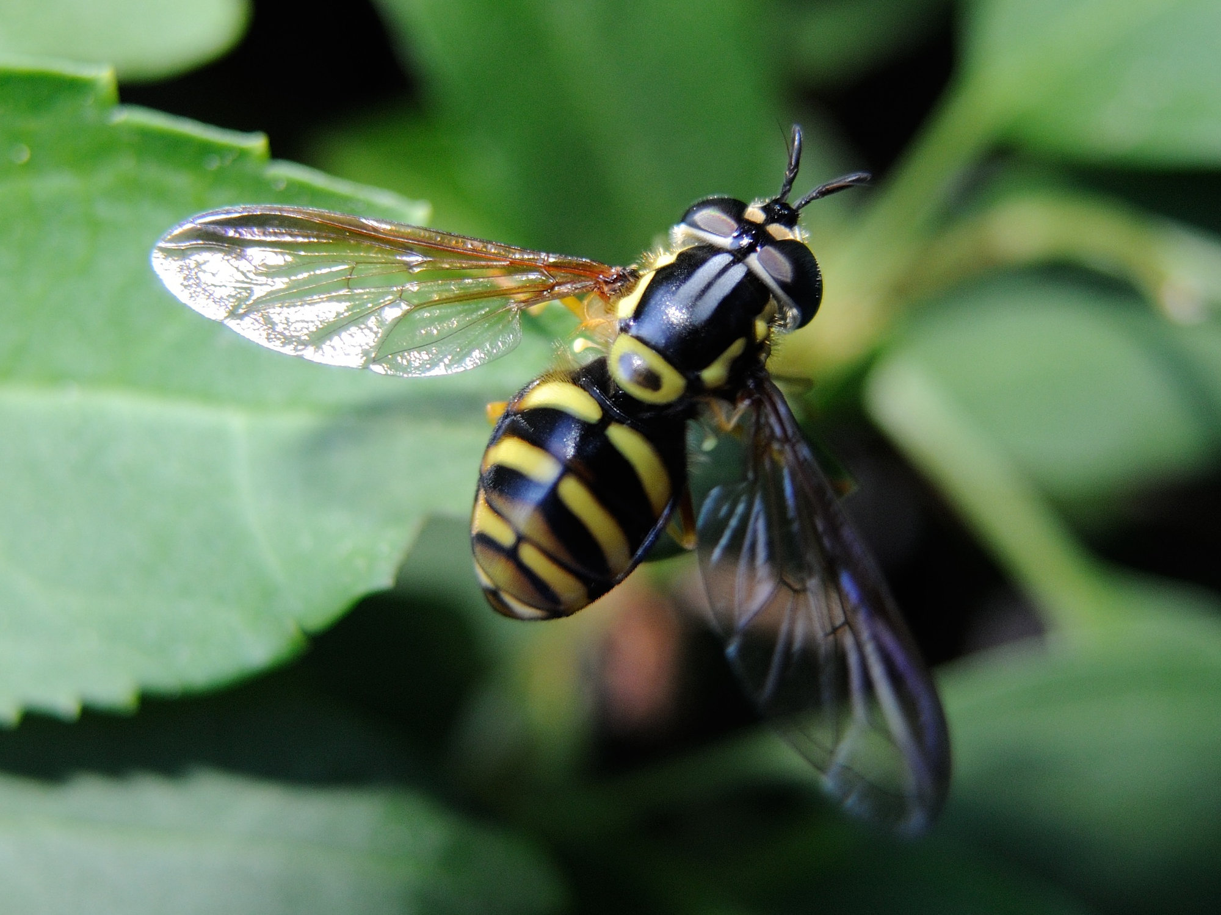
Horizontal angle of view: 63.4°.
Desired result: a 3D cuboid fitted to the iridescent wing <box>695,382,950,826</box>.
[{"bbox_3d":[0.005,0.004,0.022,0.004,0.001,0.011,-24,86,0],"label":"iridescent wing"}]

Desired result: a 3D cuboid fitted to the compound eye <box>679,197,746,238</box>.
[{"bbox_3d":[0.002,-0.006,0.024,0.002,0.002,0.001,-10,80,10],"label":"compound eye"}]

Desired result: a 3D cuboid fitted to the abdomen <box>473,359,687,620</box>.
[{"bbox_3d":[-0.001,0.001,0.023,0.004,0.003,0.006,33,89,14],"label":"abdomen"}]

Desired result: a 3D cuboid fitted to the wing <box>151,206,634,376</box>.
[{"bbox_3d":[-0.005,-0.004,0.023,0.011,0.001,0.004,7,84,2],"label":"wing"}]

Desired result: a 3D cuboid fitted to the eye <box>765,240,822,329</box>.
[{"bbox_3d":[0.004,-0.004,0.023,0.001,0.002,0.002,-33,77,5],"label":"eye"}]

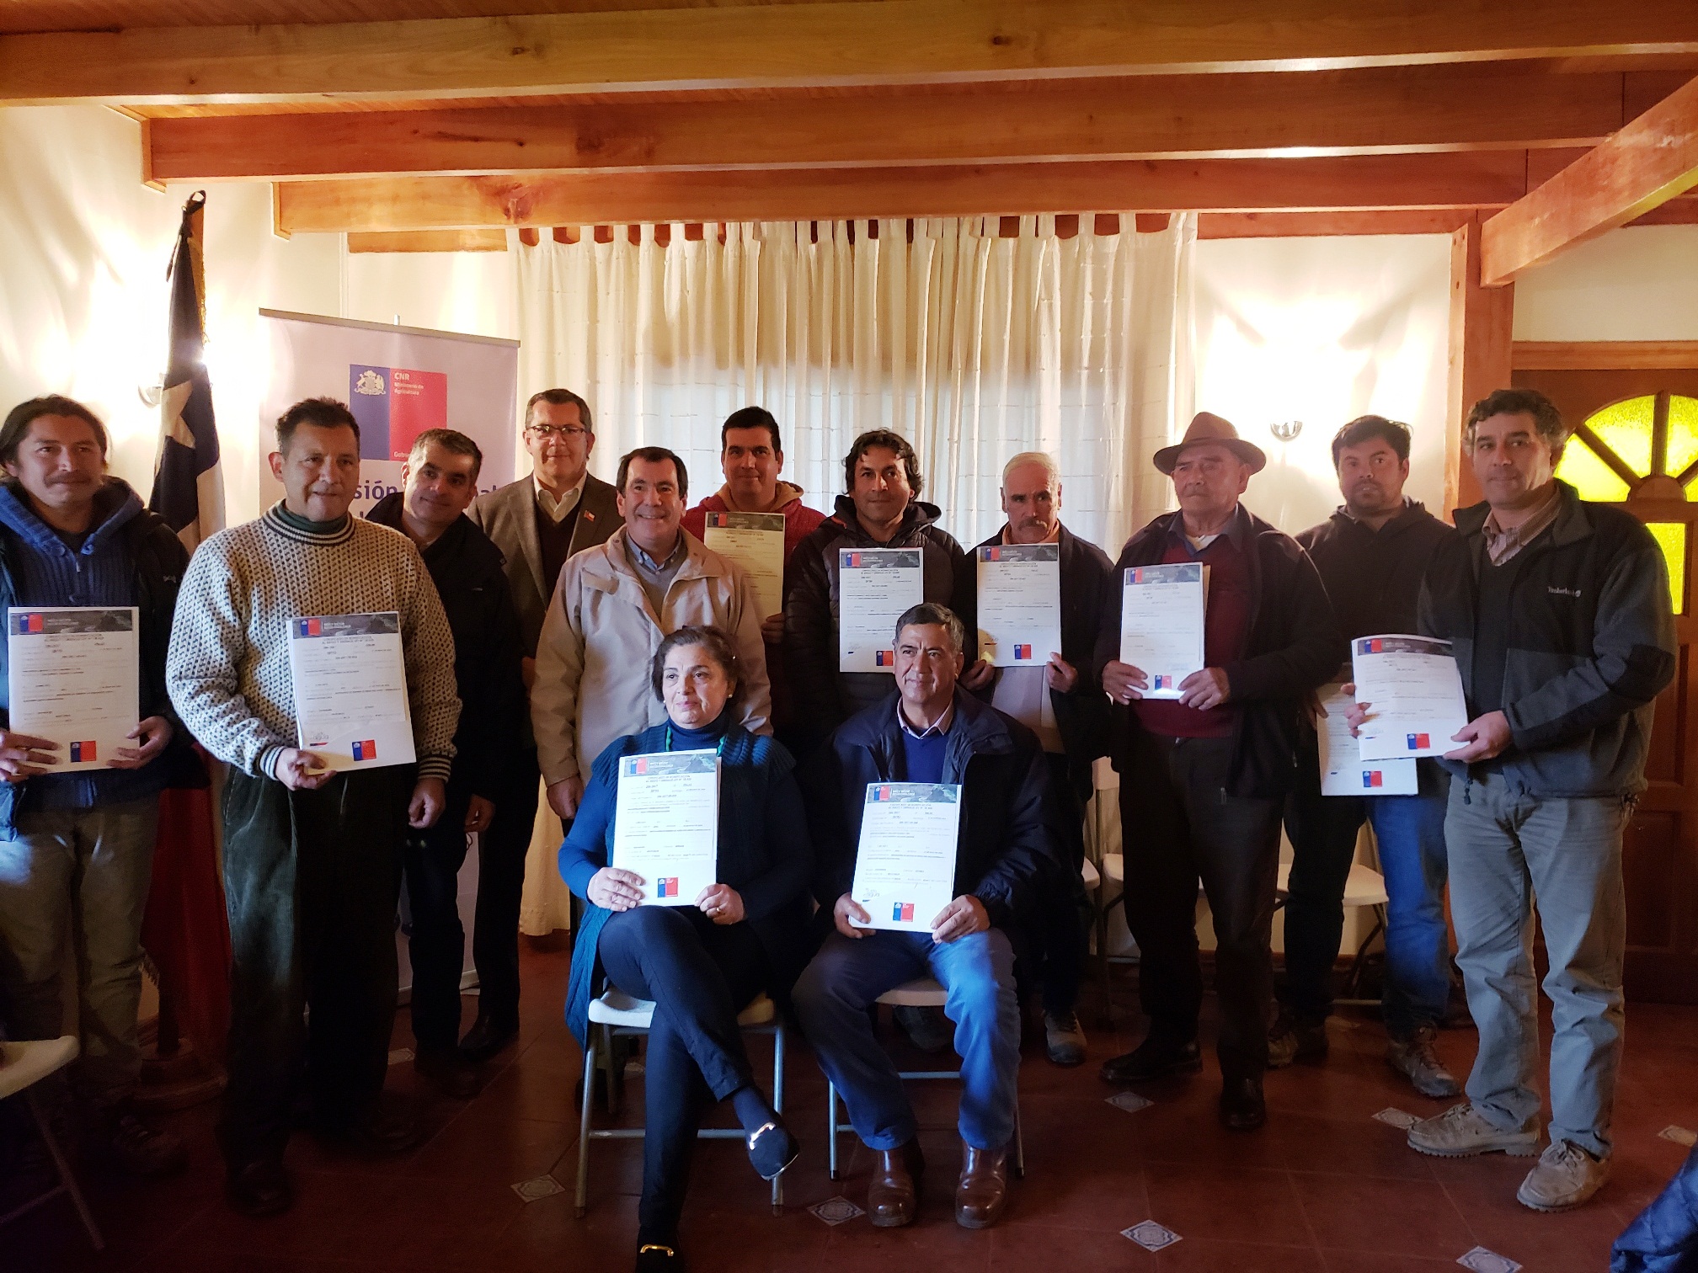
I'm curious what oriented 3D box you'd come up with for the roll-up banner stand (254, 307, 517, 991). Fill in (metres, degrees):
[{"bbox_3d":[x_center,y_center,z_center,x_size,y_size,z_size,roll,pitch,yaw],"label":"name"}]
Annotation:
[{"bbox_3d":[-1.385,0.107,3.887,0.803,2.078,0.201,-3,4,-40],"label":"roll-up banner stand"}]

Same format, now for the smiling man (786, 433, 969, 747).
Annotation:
[{"bbox_3d":[0.079,0.293,3.616,0.552,1.746,0.442,0,3,1],"label":"smiling man"}]

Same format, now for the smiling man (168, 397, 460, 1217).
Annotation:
[{"bbox_3d":[-1.155,0.346,2.815,0.602,1.726,0.502,-1,4,-24],"label":"smiling man"}]

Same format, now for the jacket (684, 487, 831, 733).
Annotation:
[{"bbox_3d":[-0.271,-0.077,3.695,0.522,0.746,0.371,0,3,-5],"label":"jacket"}]

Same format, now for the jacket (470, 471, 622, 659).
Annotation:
[{"bbox_3d":[-0.817,-0.074,3.514,0.522,0.757,0.331,-1,3,-14],"label":"jacket"}]

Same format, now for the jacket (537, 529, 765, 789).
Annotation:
[{"bbox_3d":[-0.501,0.078,3.222,0.602,0.713,0.361,0,3,-9],"label":"jacket"}]

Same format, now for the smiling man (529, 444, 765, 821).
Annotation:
[{"bbox_3d":[-0.498,0.348,3.237,0.602,1.676,0.422,0,3,-9],"label":"smiling man"}]

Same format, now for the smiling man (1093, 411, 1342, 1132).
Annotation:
[{"bbox_3d":[0.907,0.314,3.215,0.592,1.756,0.452,2,4,31],"label":"smiling man"}]

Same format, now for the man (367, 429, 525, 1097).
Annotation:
[{"bbox_3d":[-1.075,0.320,3.346,0.542,1.716,0.422,-1,4,-22],"label":"man"}]

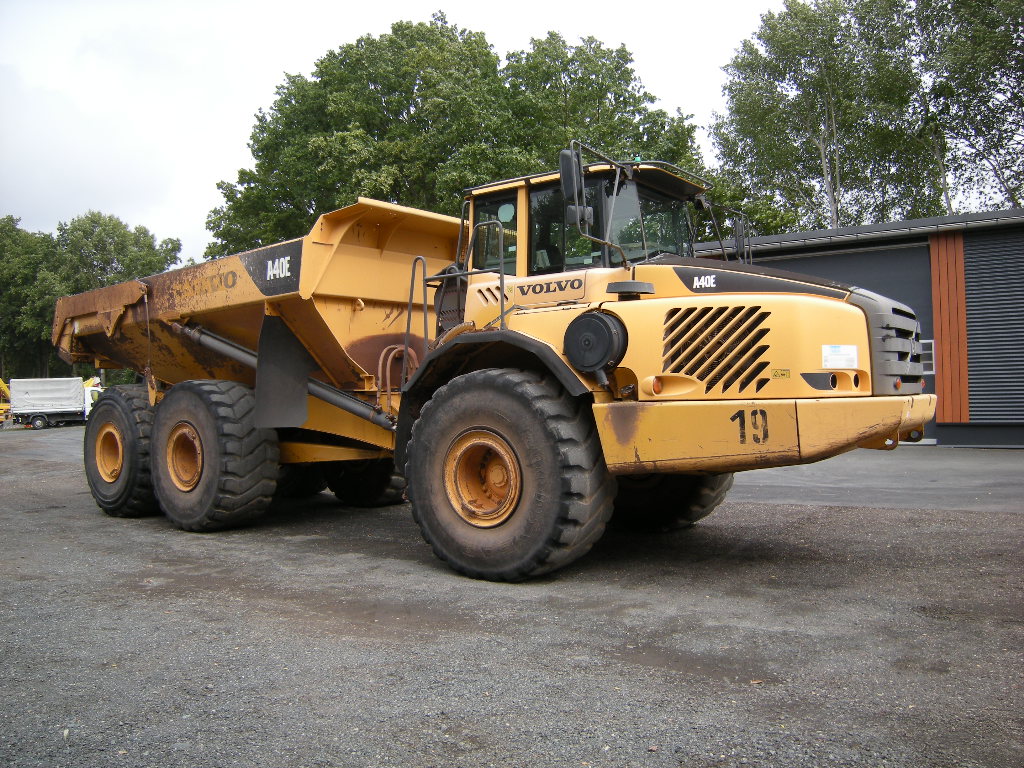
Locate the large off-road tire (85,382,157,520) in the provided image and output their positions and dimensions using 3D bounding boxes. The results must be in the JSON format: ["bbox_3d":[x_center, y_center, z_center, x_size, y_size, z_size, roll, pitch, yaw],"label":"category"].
[{"bbox_3d":[-5.136,0.897,11.371,1.844,1.790,0.760,-2,-1,40],"label":"large off-road tire"}]

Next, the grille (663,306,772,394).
[{"bbox_3d":[1.533,-0.258,6.224,0.880,0.680,0.070,-2,-1,35],"label":"grille"}]

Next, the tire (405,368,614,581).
[{"bbox_3d":[-0.033,0.748,7.175,1.844,1.790,0.760,-2,-1,35],"label":"tire"}]

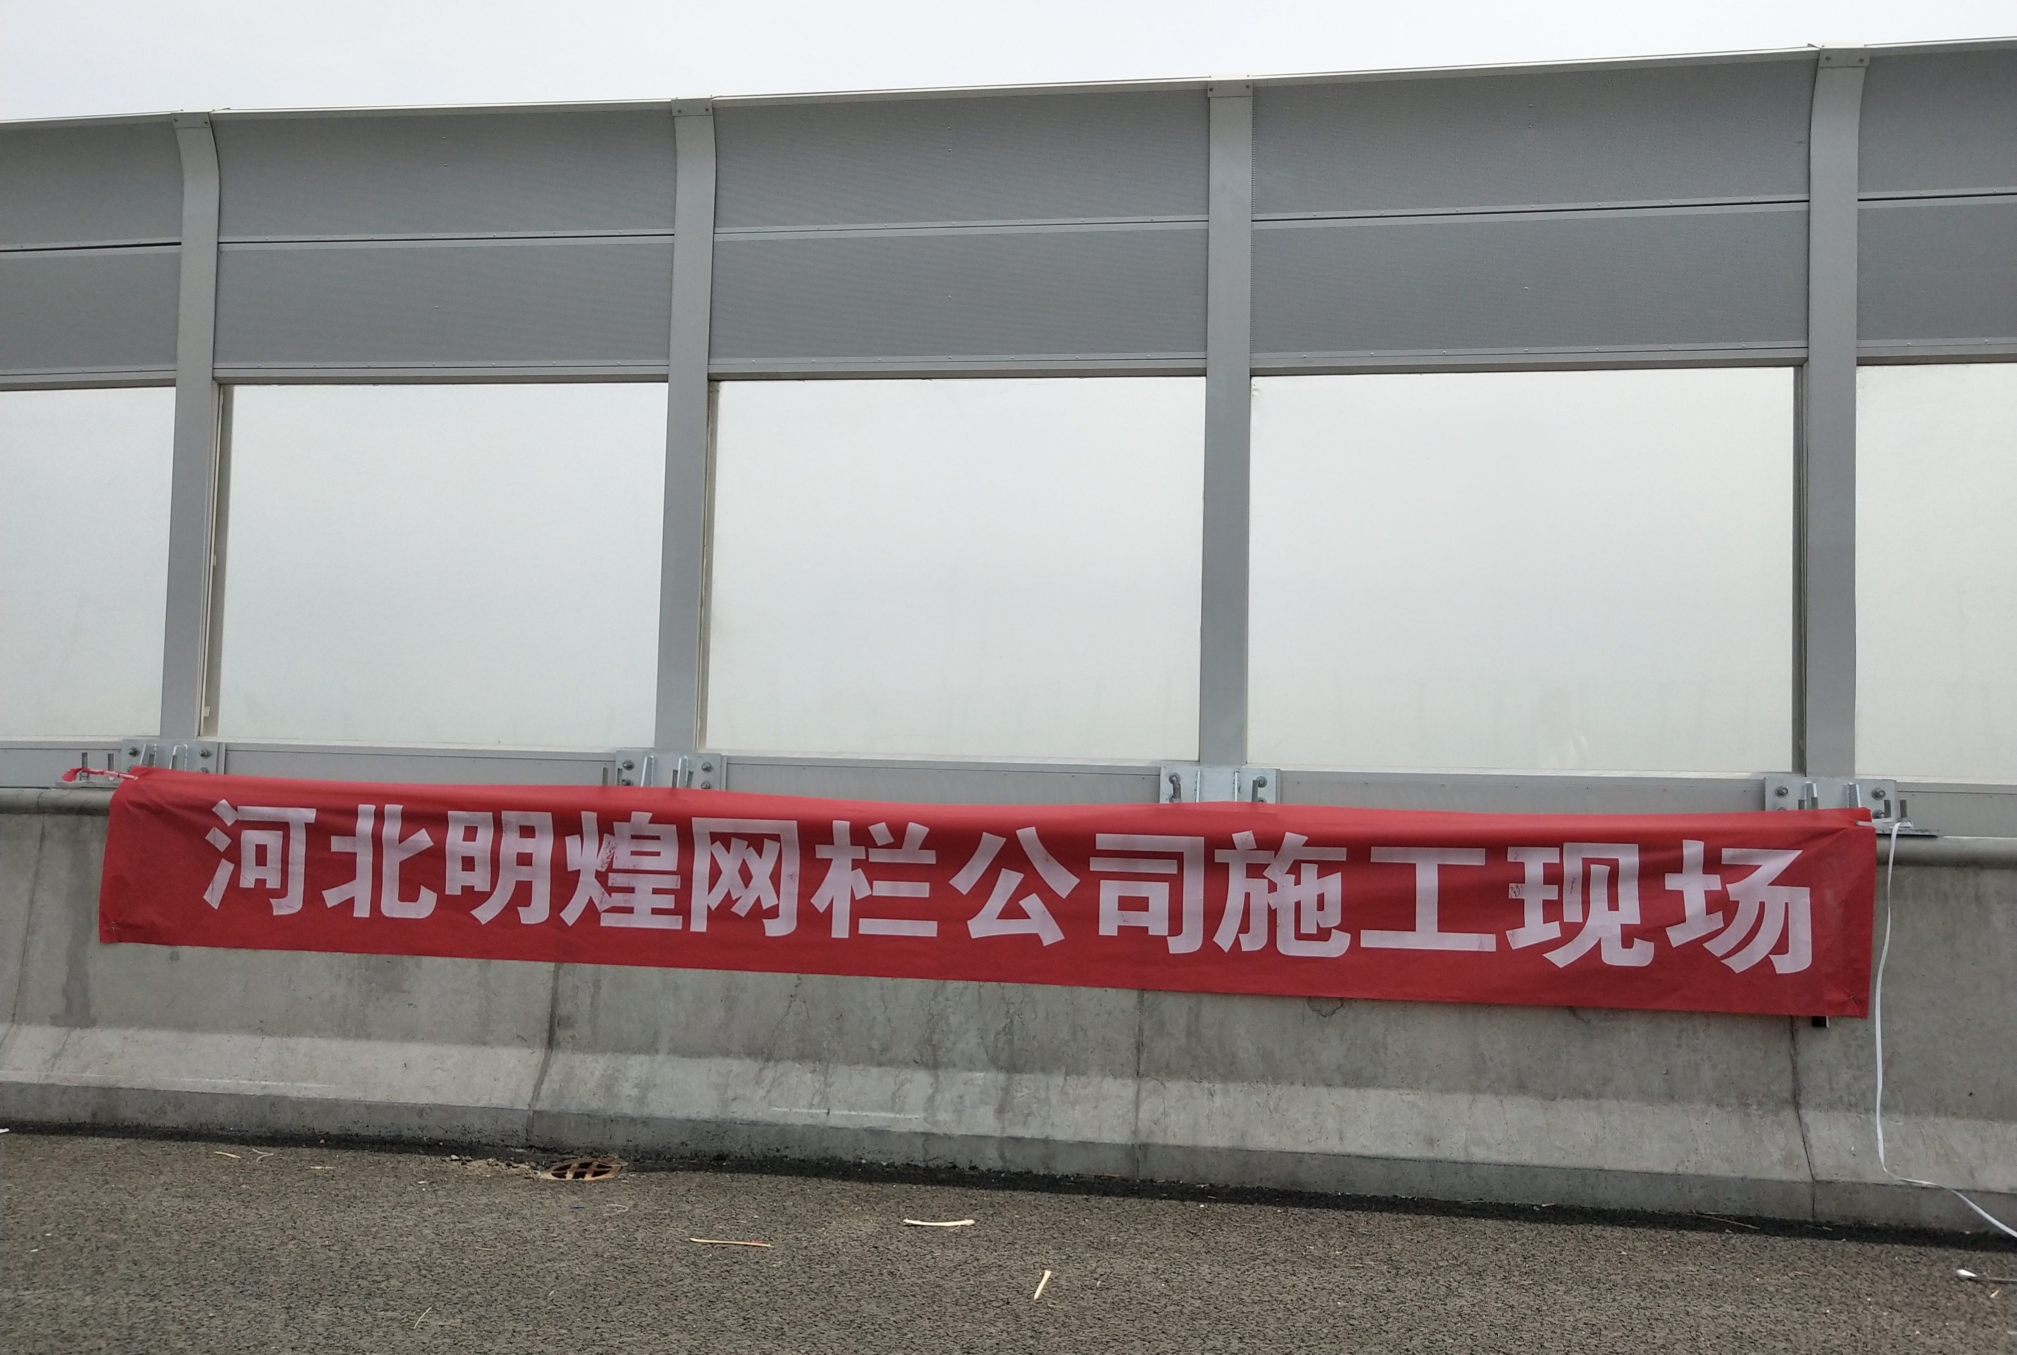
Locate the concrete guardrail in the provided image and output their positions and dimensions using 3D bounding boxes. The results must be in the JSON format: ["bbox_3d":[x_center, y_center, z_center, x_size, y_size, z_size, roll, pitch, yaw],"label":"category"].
[{"bbox_3d":[-0.344,1.016,5.867,7.000,1.130,0.550,1,-3,9],"label":"concrete guardrail"}]

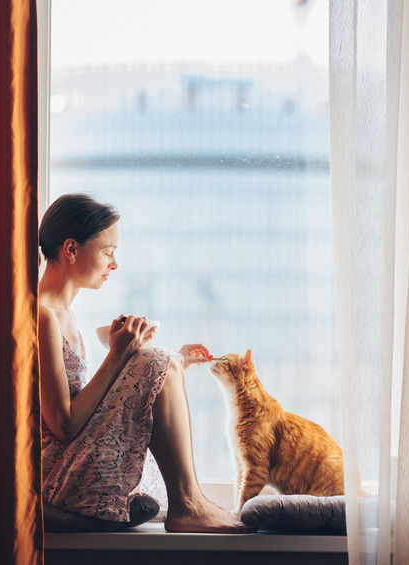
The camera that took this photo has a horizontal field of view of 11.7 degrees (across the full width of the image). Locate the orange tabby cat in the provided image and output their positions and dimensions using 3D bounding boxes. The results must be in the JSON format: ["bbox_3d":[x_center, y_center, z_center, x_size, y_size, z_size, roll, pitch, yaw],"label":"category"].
[{"bbox_3d":[0.220,0.385,5.200,0.410,0.425,0.190,0,0,0],"label":"orange tabby cat"}]

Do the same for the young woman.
[{"bbox_3d":[-0.188,0.208,5.130,0.635,0.875,0.450,0,0,6],"label":"young woman"}]

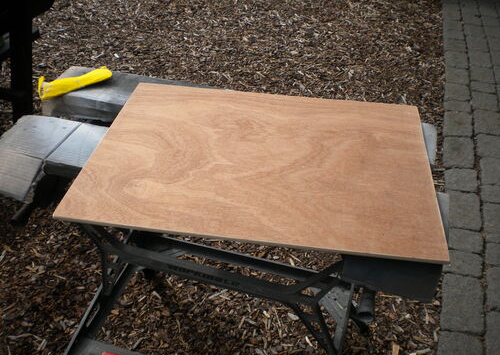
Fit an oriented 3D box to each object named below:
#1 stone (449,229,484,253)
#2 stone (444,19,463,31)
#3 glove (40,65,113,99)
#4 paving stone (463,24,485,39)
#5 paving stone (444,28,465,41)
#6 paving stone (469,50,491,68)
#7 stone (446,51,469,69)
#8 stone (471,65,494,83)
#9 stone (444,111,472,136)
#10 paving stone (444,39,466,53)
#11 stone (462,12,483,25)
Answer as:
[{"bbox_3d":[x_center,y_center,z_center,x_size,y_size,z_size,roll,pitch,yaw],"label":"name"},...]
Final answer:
[{"bbox_3d":[0.874,0.278,2.063,0.132,0.060,0.124,10,40,11],"label":"stone"},{"bbox_3d":[1.508,-1.107,3.772,0.133,0.060,0.180,10,40,11],"label":"stone"},{"bbox_3d":[-0.502,-0.273,1.453,0.210,0.045,0.060,-25,46,-28],"label":"glove"},{"bbox_3d":[1.633,-1.038,3.689,0.137,0.060,0.220,10,40,11],"label":"paving stone"},{"bbox_3d":[1.464,-0.999,3.638,0.136,0.060,0.163,10,40,11],"label":"paving stone"},{"bbox_3d":[1.510,-0.755,3.340,0.137,0.060,0.231,10,40,11],"label":"paving stone"},{"bbox_3d":[1.353,-0.746,3.327,0.137,0.060,0.240,10,40,11],"label":"stone"},{"bbox_3d":[1.450,-0.619,3.173,0.140,0.060,0.204,10,40,11],"label":"stone"},{"bbox_3d":[1.119,-0.265,2.733,0.142,0.060,0.251,10,40,11],"label":"stone"},{"bbox_3d":[1.416,-0.884,3.497,0.138,0.060,0.202,10,40,11],"label":"paving stone"},{"bbox_3d":[1.682,-1.161,3.841,0.136,0.060,0.171,10,40,11],"label":"stone"}]

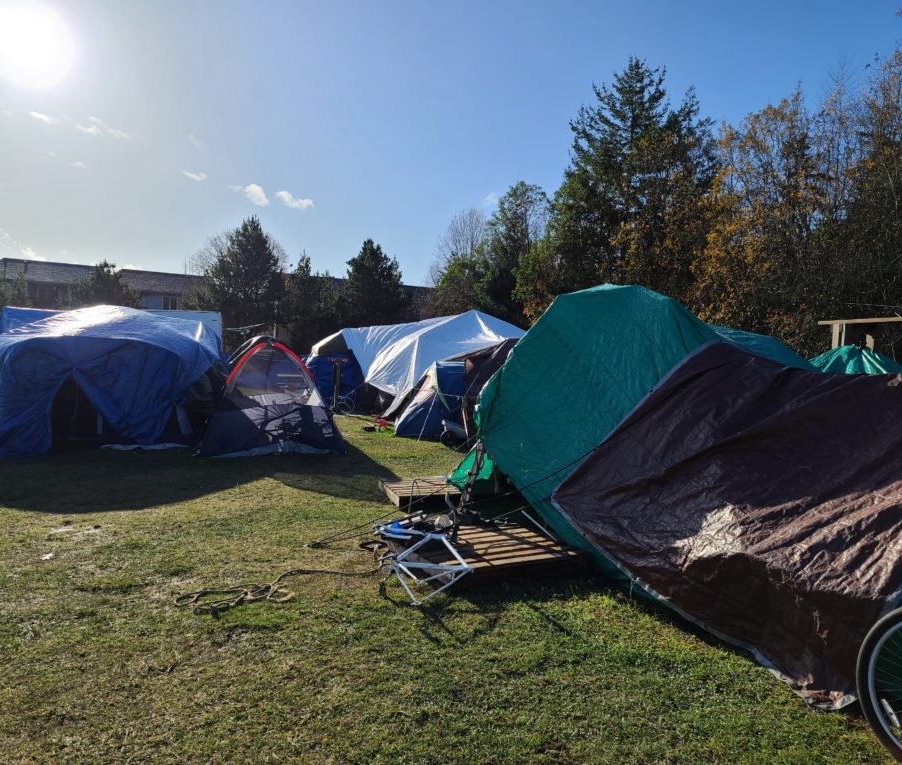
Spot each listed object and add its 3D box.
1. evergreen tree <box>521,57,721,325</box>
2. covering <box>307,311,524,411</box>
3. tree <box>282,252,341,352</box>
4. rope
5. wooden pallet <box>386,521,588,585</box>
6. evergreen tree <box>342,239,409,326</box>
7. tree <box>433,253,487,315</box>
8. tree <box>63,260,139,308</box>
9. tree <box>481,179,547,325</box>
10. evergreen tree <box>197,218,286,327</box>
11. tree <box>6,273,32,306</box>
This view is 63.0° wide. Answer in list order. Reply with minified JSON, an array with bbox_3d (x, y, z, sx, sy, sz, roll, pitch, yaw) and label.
[{"bbox_3d":[8.527,-8.308,37.644,9.700,16.170,9.700,0,3,0],"label":"evergreen tree"},{"bbox_3d":[-0.750,-0.497,17.596,5.200,2.500,3.900,1,3,12],"label":"covering"},{"bbox_3d":[-8.700,-4.337,45.844,3.750,7.450,3.750,0,3,0],"label":"tree"},{"bbox_3d":[-0.997,1.318,5.061,1.654,0.080,0.543,-2,4,-42],"label":"rope"},{"bbox_3d":[0.274,1.283,5.579,1.100,0.125,1.060,-1,3,-24],"label":"wooden pallet"},{"bbox_3d":[-4.709,-4.767,45.824,4.250,8.310,4.250,0,3,0],"label":"evergreen tree"},{"bbox_3d":[0.593,-4.337,45.844,3.710,7.450,3.710,0,3,0],"label":"tree"},{"bbox_3d":[-23.692,-4.516,49.840,5.160,7.420,5.160,0,3,0],"label":"tree"},{"bbox_3d":[3.702,-6.061,42.758,4.240,11.190,4.240,0,3,0],"label":"tree"},{"bbox_3d":[-13.066,-5.441,45.791,5.740,9.660,5.740,0,3,0],"label":"evergreen tree"},{"bbox_3d":[-31.078,-4.410,52.849,2.240,6.920,2.240,0,3,0],"label":"tree"}]

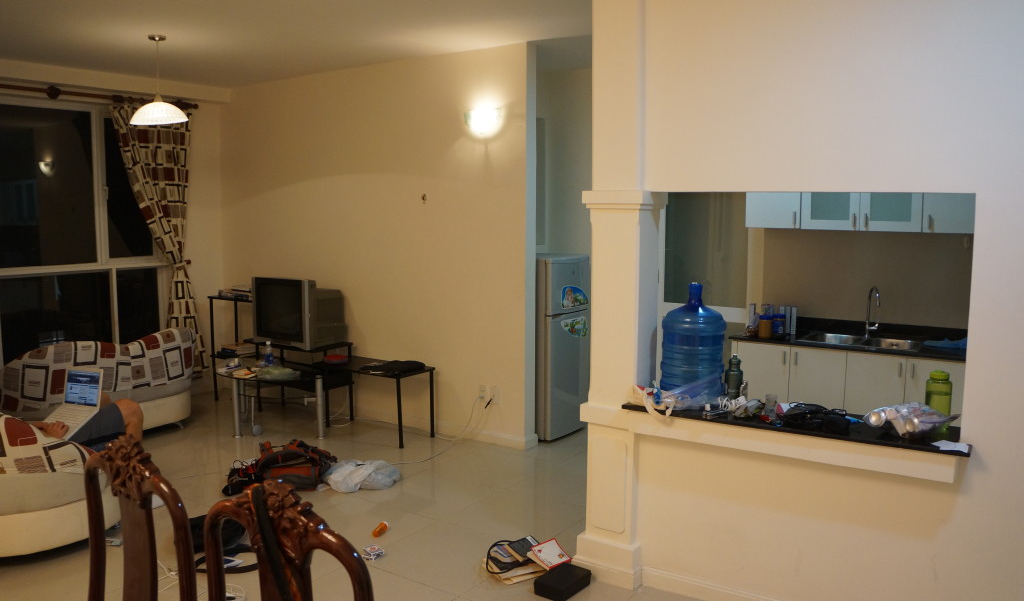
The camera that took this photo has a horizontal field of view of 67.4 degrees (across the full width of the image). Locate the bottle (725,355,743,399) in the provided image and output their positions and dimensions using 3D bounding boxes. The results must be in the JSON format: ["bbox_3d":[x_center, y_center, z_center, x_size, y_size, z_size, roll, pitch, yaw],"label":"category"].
[{"bbox_3d":[0.948,0.323,3.278,0.073,0.195,0.073,4,7,34],"label":"bottle"}]

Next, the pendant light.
[{"bbox_3d":[-2.239,-1.391,4.862,0.355,0.570,0.355,4,8,34],"label":"pendant light"}]

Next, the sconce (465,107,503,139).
[{"bbox_3d":[-0.208,-1.215,5.261,0.300,0.180,0.140,4,8,34],"label":"sconce"}]

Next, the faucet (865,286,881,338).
[{"bbox_3d":[2.202,0.084,4.677,0.060,0.330,0.170,1,6,5],"label":"faucet"}]

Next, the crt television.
[{"bbox_3d":[-1.620,0.075,5.984,0.650,0.510,0.470,4,7,34],"label":"crt television"}]

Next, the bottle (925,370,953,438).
[{"bbox_3d":[1.527,0.361,2.746,0.086,0.220,0.086,4,7,34],"label":"bottle"}]

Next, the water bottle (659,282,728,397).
[{"bbox_3d":[0.796,0.167,3.361,0.273,0.490,0.273,4,7,34],"label":"water bottle"}]

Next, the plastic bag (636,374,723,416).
[{"bbox_3d":[0.673,0.372,3.092,0.340,0.160,0.180,4,8,34],"label":"plastic bag"}]

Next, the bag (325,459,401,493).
[{"bbox_3d":[-0.896,1.039,4.623,0.440,0.115,0.300,-1,6,-11],"label":"bag"}]

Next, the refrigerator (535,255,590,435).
[{"bbox_3d":[0.199,0.317,5.797,0.570,1.310,0.540,4,7,34],"label":"refrigerator"}]

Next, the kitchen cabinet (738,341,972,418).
[{"bbox_3d":[2.105,0.677,4.678,1.340,0.820,0.580,4,8,34],"label":"kitchen cabinet"}]

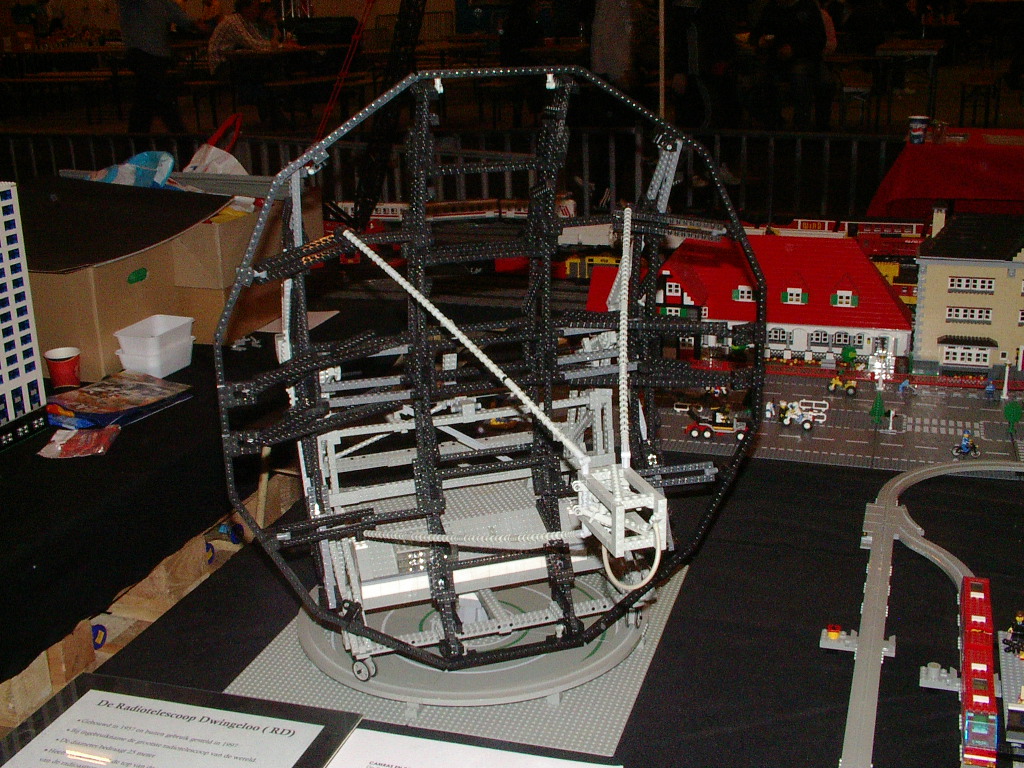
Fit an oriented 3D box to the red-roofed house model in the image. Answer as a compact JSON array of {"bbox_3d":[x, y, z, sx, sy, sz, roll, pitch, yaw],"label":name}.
[{"bbox_3d":[0.572,-0.190,2.894,0.650,0.265,0.205,4,19,17],"label":"red-roofed house model"}]

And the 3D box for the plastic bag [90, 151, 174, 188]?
[{"bbox_3d":[-1.031,-0.579,3.460,0.240,0.130,0.150,4,19,17],"label":"plastic bag"}]

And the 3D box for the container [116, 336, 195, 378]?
[{"bbox_3d":[-0.775,-0.056,2.791,0.113,0.058,0.140,5,19,20],"label":"container"}]

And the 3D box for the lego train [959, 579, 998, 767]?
[{"bbox_3d":[0.554,0.334,1.516,0.034,0.074,0.336,4,19,18],"label":"lego train"}]

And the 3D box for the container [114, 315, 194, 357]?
[{"bbox_3d":[-0.777,-0.096,2.778,0.113,0.058,0.140,5,19,20],"label":"container"}]

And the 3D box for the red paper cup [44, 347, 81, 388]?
[{"bbox_3d":[-0.959,-0.036,2.721,0.075,0.074,0.075,-2,18,1],"label":"red paper cup"}]

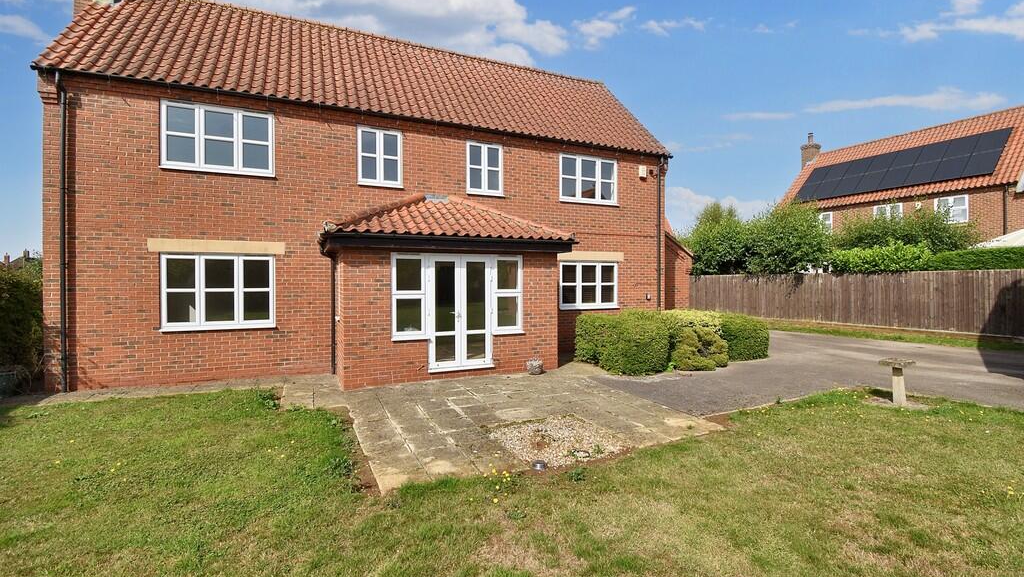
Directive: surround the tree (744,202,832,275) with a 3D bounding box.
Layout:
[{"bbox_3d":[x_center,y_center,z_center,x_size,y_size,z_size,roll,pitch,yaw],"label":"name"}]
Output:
[{"bbox_3d":[12.312,-1.200,19.000,3.900,5.348,3.800,0,0,-23],"label":"tree"}]

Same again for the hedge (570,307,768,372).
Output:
[{"bbox_3d":[3.716,1.075,9.607,4.400,1.140,1.900,0,0,-22],"label":"hedge"}]

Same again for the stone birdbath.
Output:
[{"bbox_3d":[5.551,1.321,6.126,0.400,0.660,0.400,0,0,-22],"label":"stone birdbath"}]

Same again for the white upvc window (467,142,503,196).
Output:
[{"bbox_3d":[-0.609,-2.703,9.711,0.885,1.192,0.100,0,0,-23],"label":"white upvc window"}]

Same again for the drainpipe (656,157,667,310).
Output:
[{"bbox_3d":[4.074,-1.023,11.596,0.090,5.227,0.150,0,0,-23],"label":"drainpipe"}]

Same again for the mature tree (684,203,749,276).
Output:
[{"bbox_3d":[11.328,-1.582,23.615,3.400,6.239,3.400,0,0,-22],"label":"mature tree"}]

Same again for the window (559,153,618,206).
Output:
[{"bbox_3d":[1.983,-2.720,10.810,1.738,1.188,0.100,0,0,-23],"label":"window"}]

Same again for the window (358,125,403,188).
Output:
[{"bbox_3d":[-2.681,-2.676,8.748,0.880,1.170,0.100,0,0,-22],"label":"window"}]

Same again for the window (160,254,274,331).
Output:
[{"bbox_3d":[-5.281,0.075,7.743,1.738,1.353,0.100,0,0,-23],"label":"window"}]

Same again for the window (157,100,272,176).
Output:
[{"bbox_3d":[-5.282,-2.683,7.730,1.747,1.178,0.100,0,0,-23],"label":"window"}]

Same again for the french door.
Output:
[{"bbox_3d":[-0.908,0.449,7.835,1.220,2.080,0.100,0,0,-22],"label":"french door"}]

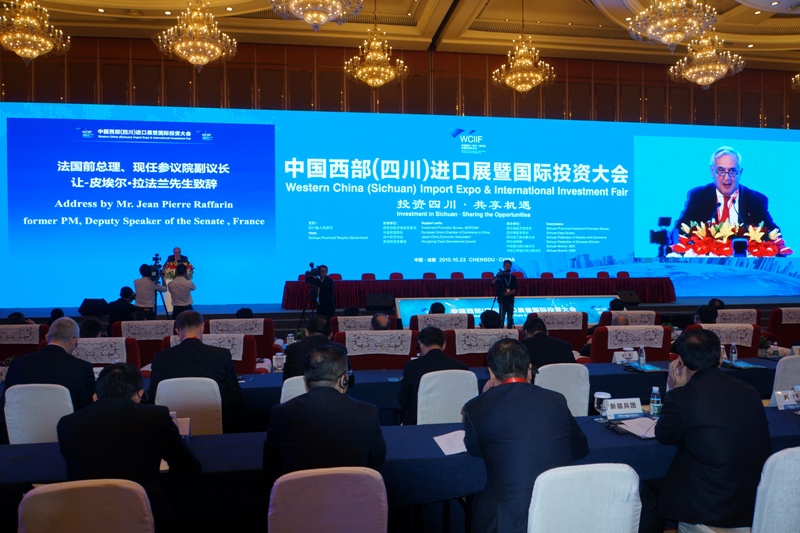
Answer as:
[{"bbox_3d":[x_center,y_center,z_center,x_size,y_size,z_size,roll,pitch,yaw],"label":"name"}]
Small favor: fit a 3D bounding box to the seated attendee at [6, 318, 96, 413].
[{"bbox_3d":[-2.286,0.993,4.088,0.540,1.320,0.780,0,1,-10],"label":"seated attendee"}]

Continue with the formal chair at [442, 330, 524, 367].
[{"bbox_3d":[0.762,1.103,6.293,0.900,1.020,0.800,0,1,-9],"label":"formal chair"}]

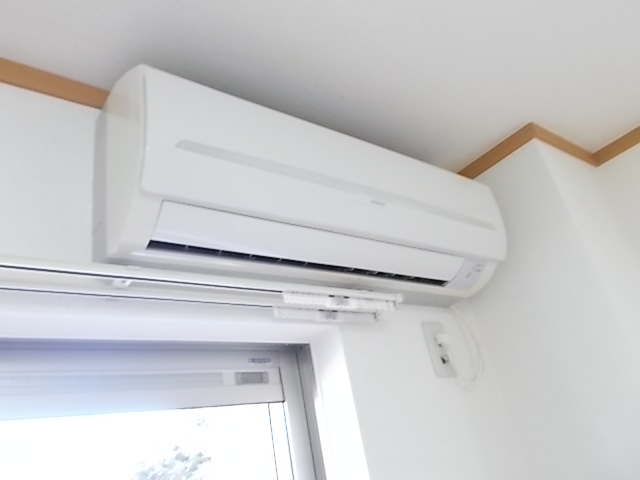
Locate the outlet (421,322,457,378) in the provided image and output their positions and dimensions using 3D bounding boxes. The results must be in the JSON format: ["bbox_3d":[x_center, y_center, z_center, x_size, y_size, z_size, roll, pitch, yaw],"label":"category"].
[{"bbox_3d":[0.266,0.236,1.043,0.071,0.121,0.014,10,-33,-36],"label":"outlet"}]

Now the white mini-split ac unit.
[{"bbox_3d":[0.030,-0.073,0.899,0.780,0.293,0.219,10,-33,-36],"label":"white mini-split ac unit"}]

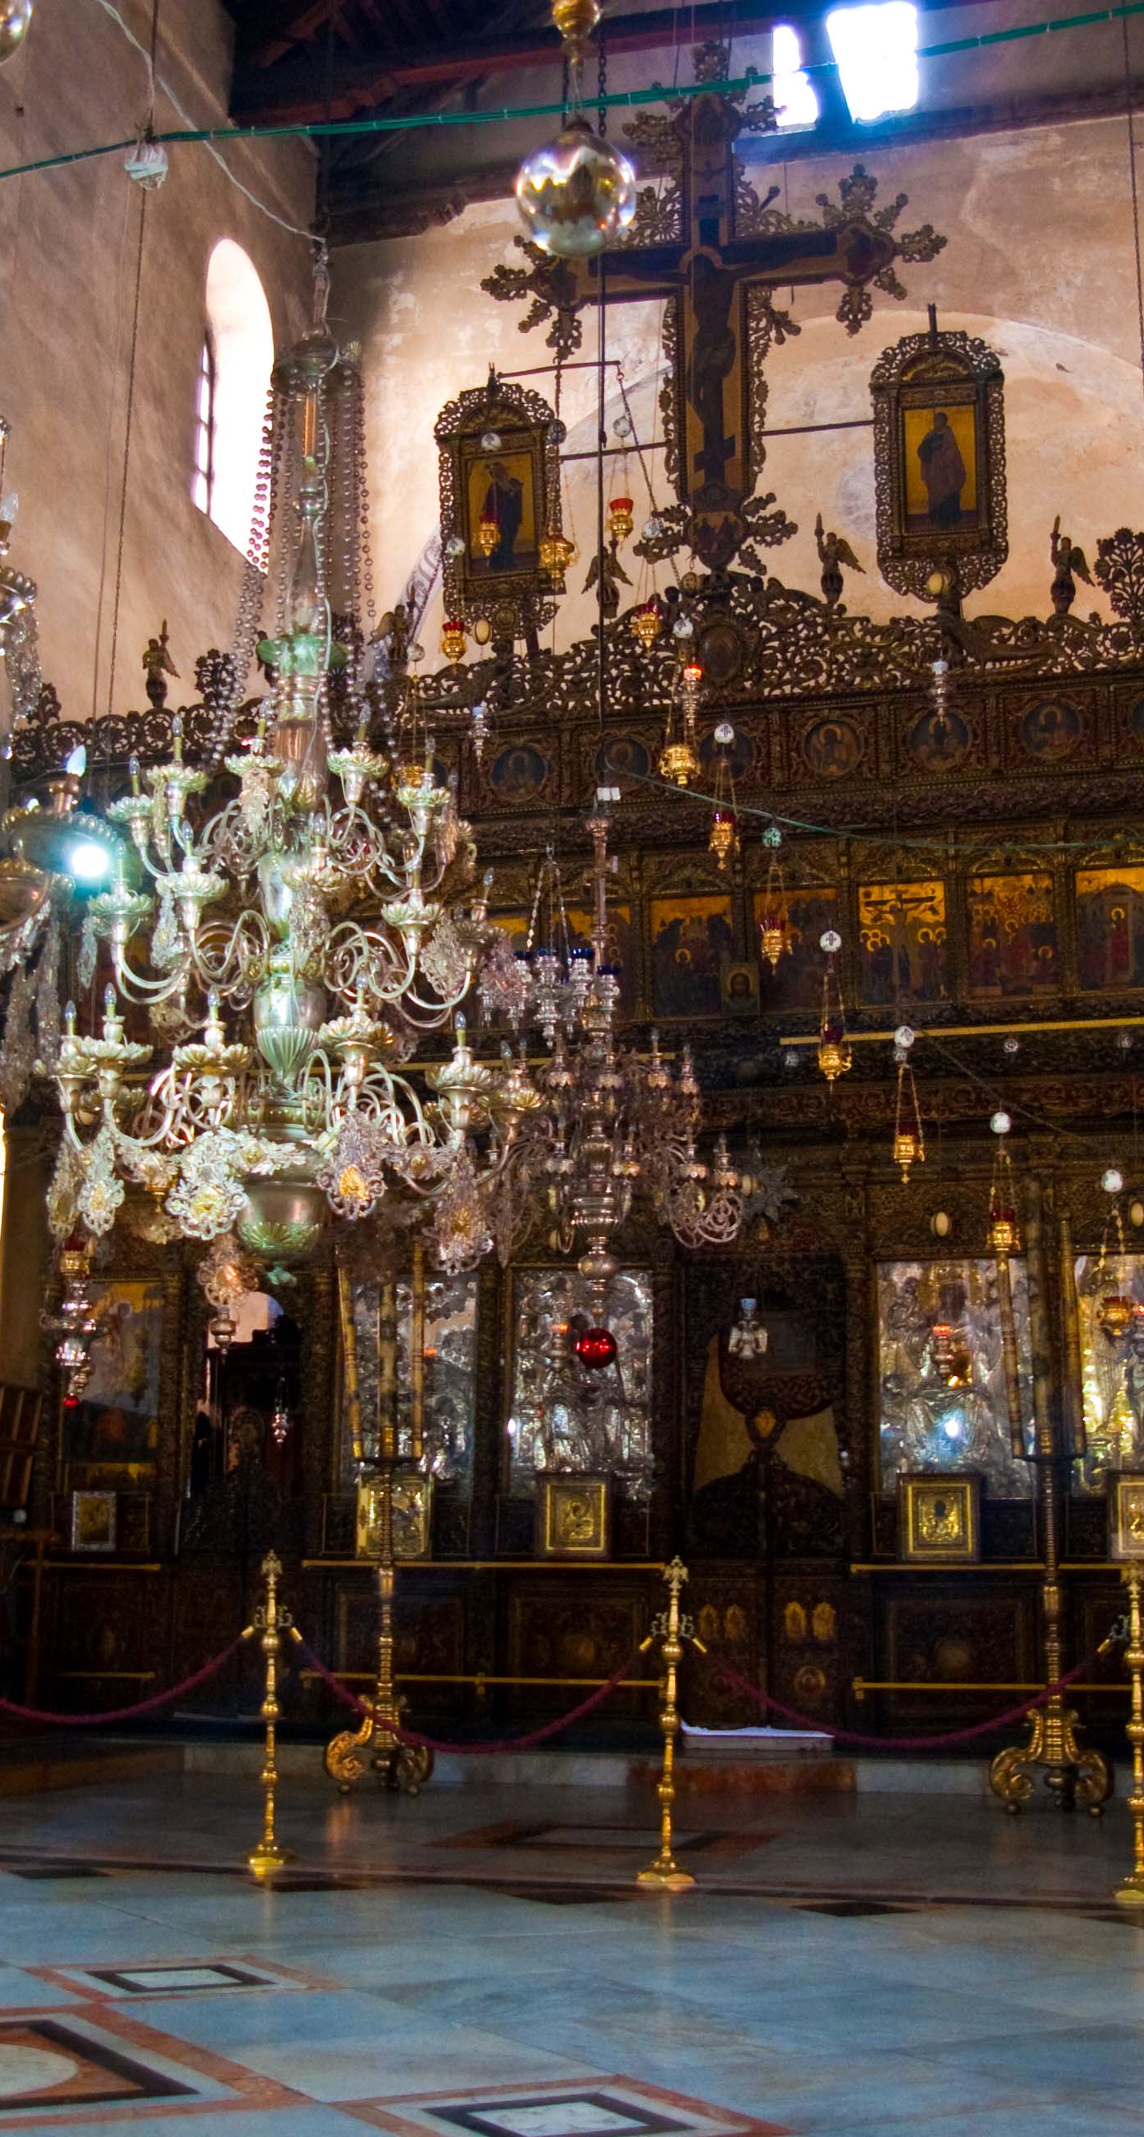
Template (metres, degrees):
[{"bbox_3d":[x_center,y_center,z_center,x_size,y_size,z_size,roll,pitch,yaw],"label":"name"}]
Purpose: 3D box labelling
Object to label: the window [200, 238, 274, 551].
[{"bbox_3d":[-2.772,-5.486,19.957,0.300,2.400,1.450,-3,-12,15],"label":"window"}]

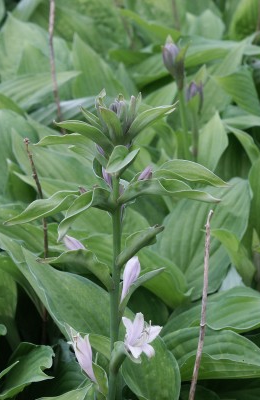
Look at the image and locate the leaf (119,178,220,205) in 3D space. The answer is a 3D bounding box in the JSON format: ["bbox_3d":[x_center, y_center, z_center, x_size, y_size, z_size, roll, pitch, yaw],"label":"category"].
[{"bbox_3d":[0.037,-0.007,1.410,0.095,0.021,0.026,0,23,12],"label":"leaf"}]

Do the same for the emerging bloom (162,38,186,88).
[{"bbox_3d":[0.048,-0.147,1.620,0.023,0.057,0.023,-11,13,0],"label":"emerging bloom"}]

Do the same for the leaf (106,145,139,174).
[{"bbox_3d":[-0.006,-0.037,1.390,0.030,0.026,0.036,6,7,14],"label":"leaf"}]

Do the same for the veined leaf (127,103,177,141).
[{"bbox_3d":[0.018,-0.067,1.280,0.054,0.013,0.020,-36,41,1],"label":"veined leaf"}]

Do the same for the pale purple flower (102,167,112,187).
[{"bbox_3d":[-0.019,-0.019,1.300,0.009,0.022,0.009,-24,6,0],"label":"pale purple flower"}]

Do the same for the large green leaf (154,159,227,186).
[{"bbox_3d":[0.056,-0.025,1.450,0.072,0.022,0.028,12,21,-12],"label":"large green leaf"}]

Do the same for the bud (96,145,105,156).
[{"bbox_3d":[-0.025,-0.042,1.300,0.008,0.018,0.008,-30,6,0],"label":"bud"}]

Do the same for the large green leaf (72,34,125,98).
[{"bbox_3d":[-0.036,-0.162,1.850,0.065,0.030,0.095,-20,70,-24],"label":"large green leaf"}]

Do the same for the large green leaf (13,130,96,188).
[{"bbox_3d":[-0.098,-0.055,2.000,0.125,0.030,0.080,28,44,6],"label":"large green leaf"}]

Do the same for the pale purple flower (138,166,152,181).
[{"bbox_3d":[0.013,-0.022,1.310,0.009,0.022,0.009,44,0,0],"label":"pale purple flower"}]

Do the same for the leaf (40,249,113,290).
[{"bbox_3d":[-0.052,0.068,1.440,0.068,0.026,0.026,18,21,-9],"label":"leaf"}]

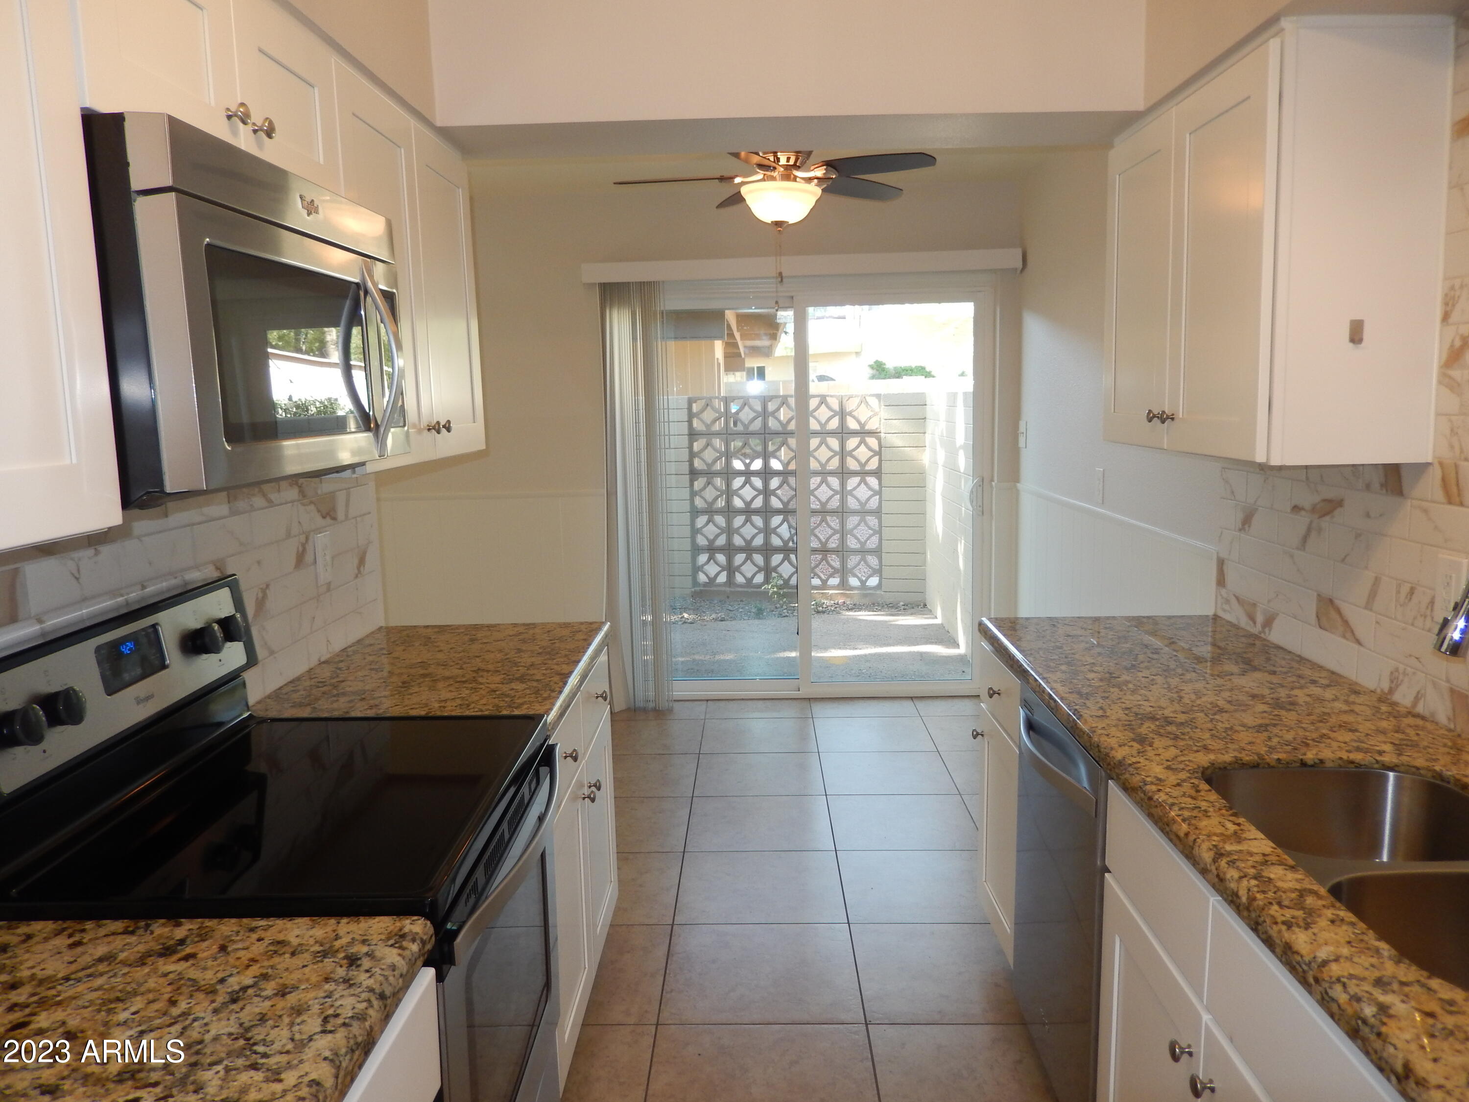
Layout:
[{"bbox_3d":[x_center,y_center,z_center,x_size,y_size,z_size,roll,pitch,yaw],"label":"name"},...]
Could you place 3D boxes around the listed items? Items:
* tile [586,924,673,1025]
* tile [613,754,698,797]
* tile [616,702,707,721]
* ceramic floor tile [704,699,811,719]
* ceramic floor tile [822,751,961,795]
[{"bbox_3d":[-0.389,1.142,2.864,0.410,0.012,0.501,-1,8,1],"label":"tile"},{"bbox_3d":[-0.399,0.909,4.279,0.503,0.010,0.495,-1,8,1],"label":"tile"},{"bbox_3d":[-0.386,0.798,5.248,0.507,0.012,0.309,-1,8,1],"label":"tile"},{"bbox_3d":[0.124,0.773,5.156,0.503,0.010,0.312,-1,8,1],"label":"ceramic floor tile"},{"bbox_3d":[0.607,0.891,4.253,0.503,0.010,0.495,-1,8,1],"label":"ceramic floor tile"}]

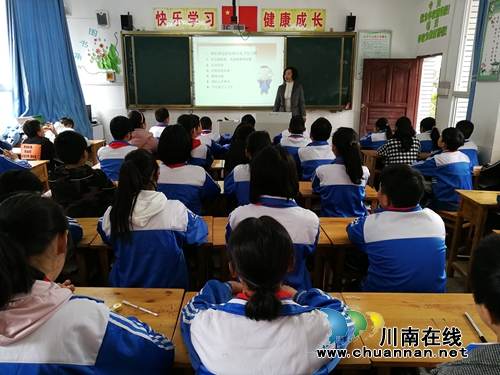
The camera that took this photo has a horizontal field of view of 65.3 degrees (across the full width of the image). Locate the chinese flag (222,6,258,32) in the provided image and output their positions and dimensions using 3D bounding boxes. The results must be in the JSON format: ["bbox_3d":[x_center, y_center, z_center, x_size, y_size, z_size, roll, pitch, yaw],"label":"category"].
[{"bbox_3d":[-0.171,-2.885,6.687,0.618,0.407,0.015,0,14,-1],"label":"chinese flag"}]

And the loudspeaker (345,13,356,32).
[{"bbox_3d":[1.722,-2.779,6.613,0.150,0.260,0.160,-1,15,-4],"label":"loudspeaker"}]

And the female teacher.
[{"bbox_3d":[0.633,-1.110,6.324,0.520,1.630,0.310,4,15,14],"label":"female teacher"}]

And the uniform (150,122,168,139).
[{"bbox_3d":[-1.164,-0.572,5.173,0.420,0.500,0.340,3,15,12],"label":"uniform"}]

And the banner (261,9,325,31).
[{"bbox_3d":[0.748,-2.845,6.668,1.100,0.360,0.015,0,15,0],"label":"banner"}]

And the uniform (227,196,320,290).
[{"bbox_3d":[0.115,0.316,1.927,0.430,0.580,0.380,0,14,-1],"label":"uniform"}]

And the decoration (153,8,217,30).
[{"bbox_3d":[-1.095,-2.874,6.667,1.109,0.363,0.020,0,14,-1],"label":"decoration"}]

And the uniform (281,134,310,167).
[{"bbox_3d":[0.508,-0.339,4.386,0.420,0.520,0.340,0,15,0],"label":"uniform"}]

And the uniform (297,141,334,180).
[{"bbox_3d":[0.669,-0.174,3.775,0.420,0.560,0.360,1,14,2],"label":"uniform"}]

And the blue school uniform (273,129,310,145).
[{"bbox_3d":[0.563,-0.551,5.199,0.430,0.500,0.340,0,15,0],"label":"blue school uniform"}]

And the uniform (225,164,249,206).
[{"bbox_3d":[0.046,0.080,2.827,0.460,0.570,0.380,0,14,-1],"label":"uniform"}]

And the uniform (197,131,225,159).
[{"bbox_3d":[-0.493,-0.406,4.646,0.440,0.550,0.380,3,14,10],"label":"uniform"}]

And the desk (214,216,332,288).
[{"bbox_3d":[0.110,0.591,2.229,0.605,0.740,0.415,0,15,0],"label":"desk"}]

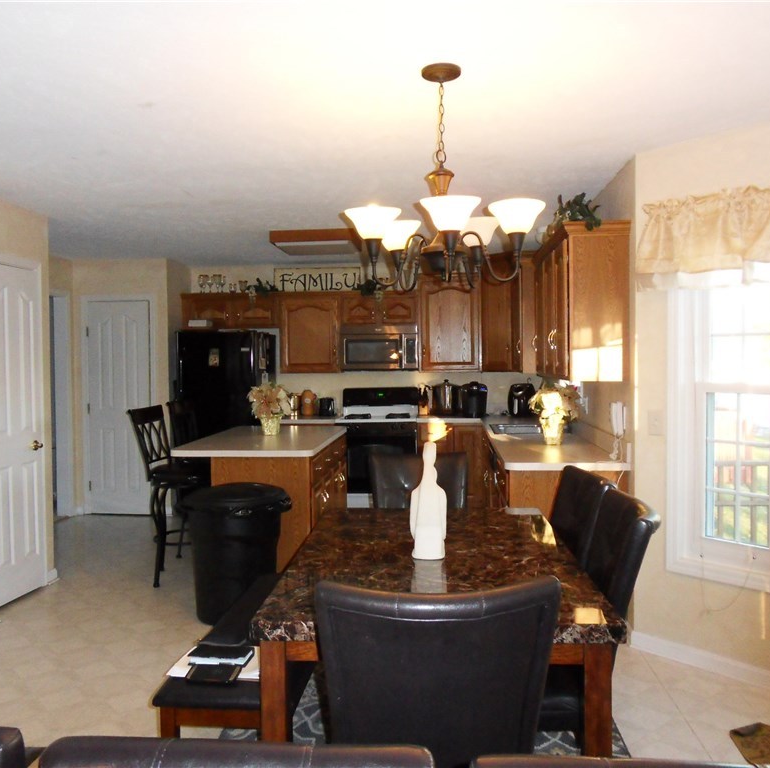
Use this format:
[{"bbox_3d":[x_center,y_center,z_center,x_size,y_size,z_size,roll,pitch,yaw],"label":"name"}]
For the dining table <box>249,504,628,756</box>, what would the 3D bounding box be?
[{"bbox_3d":[0.169,0.979,2.628,0.990,0.760,1.500,0,2,2],"label":"dining table"}]

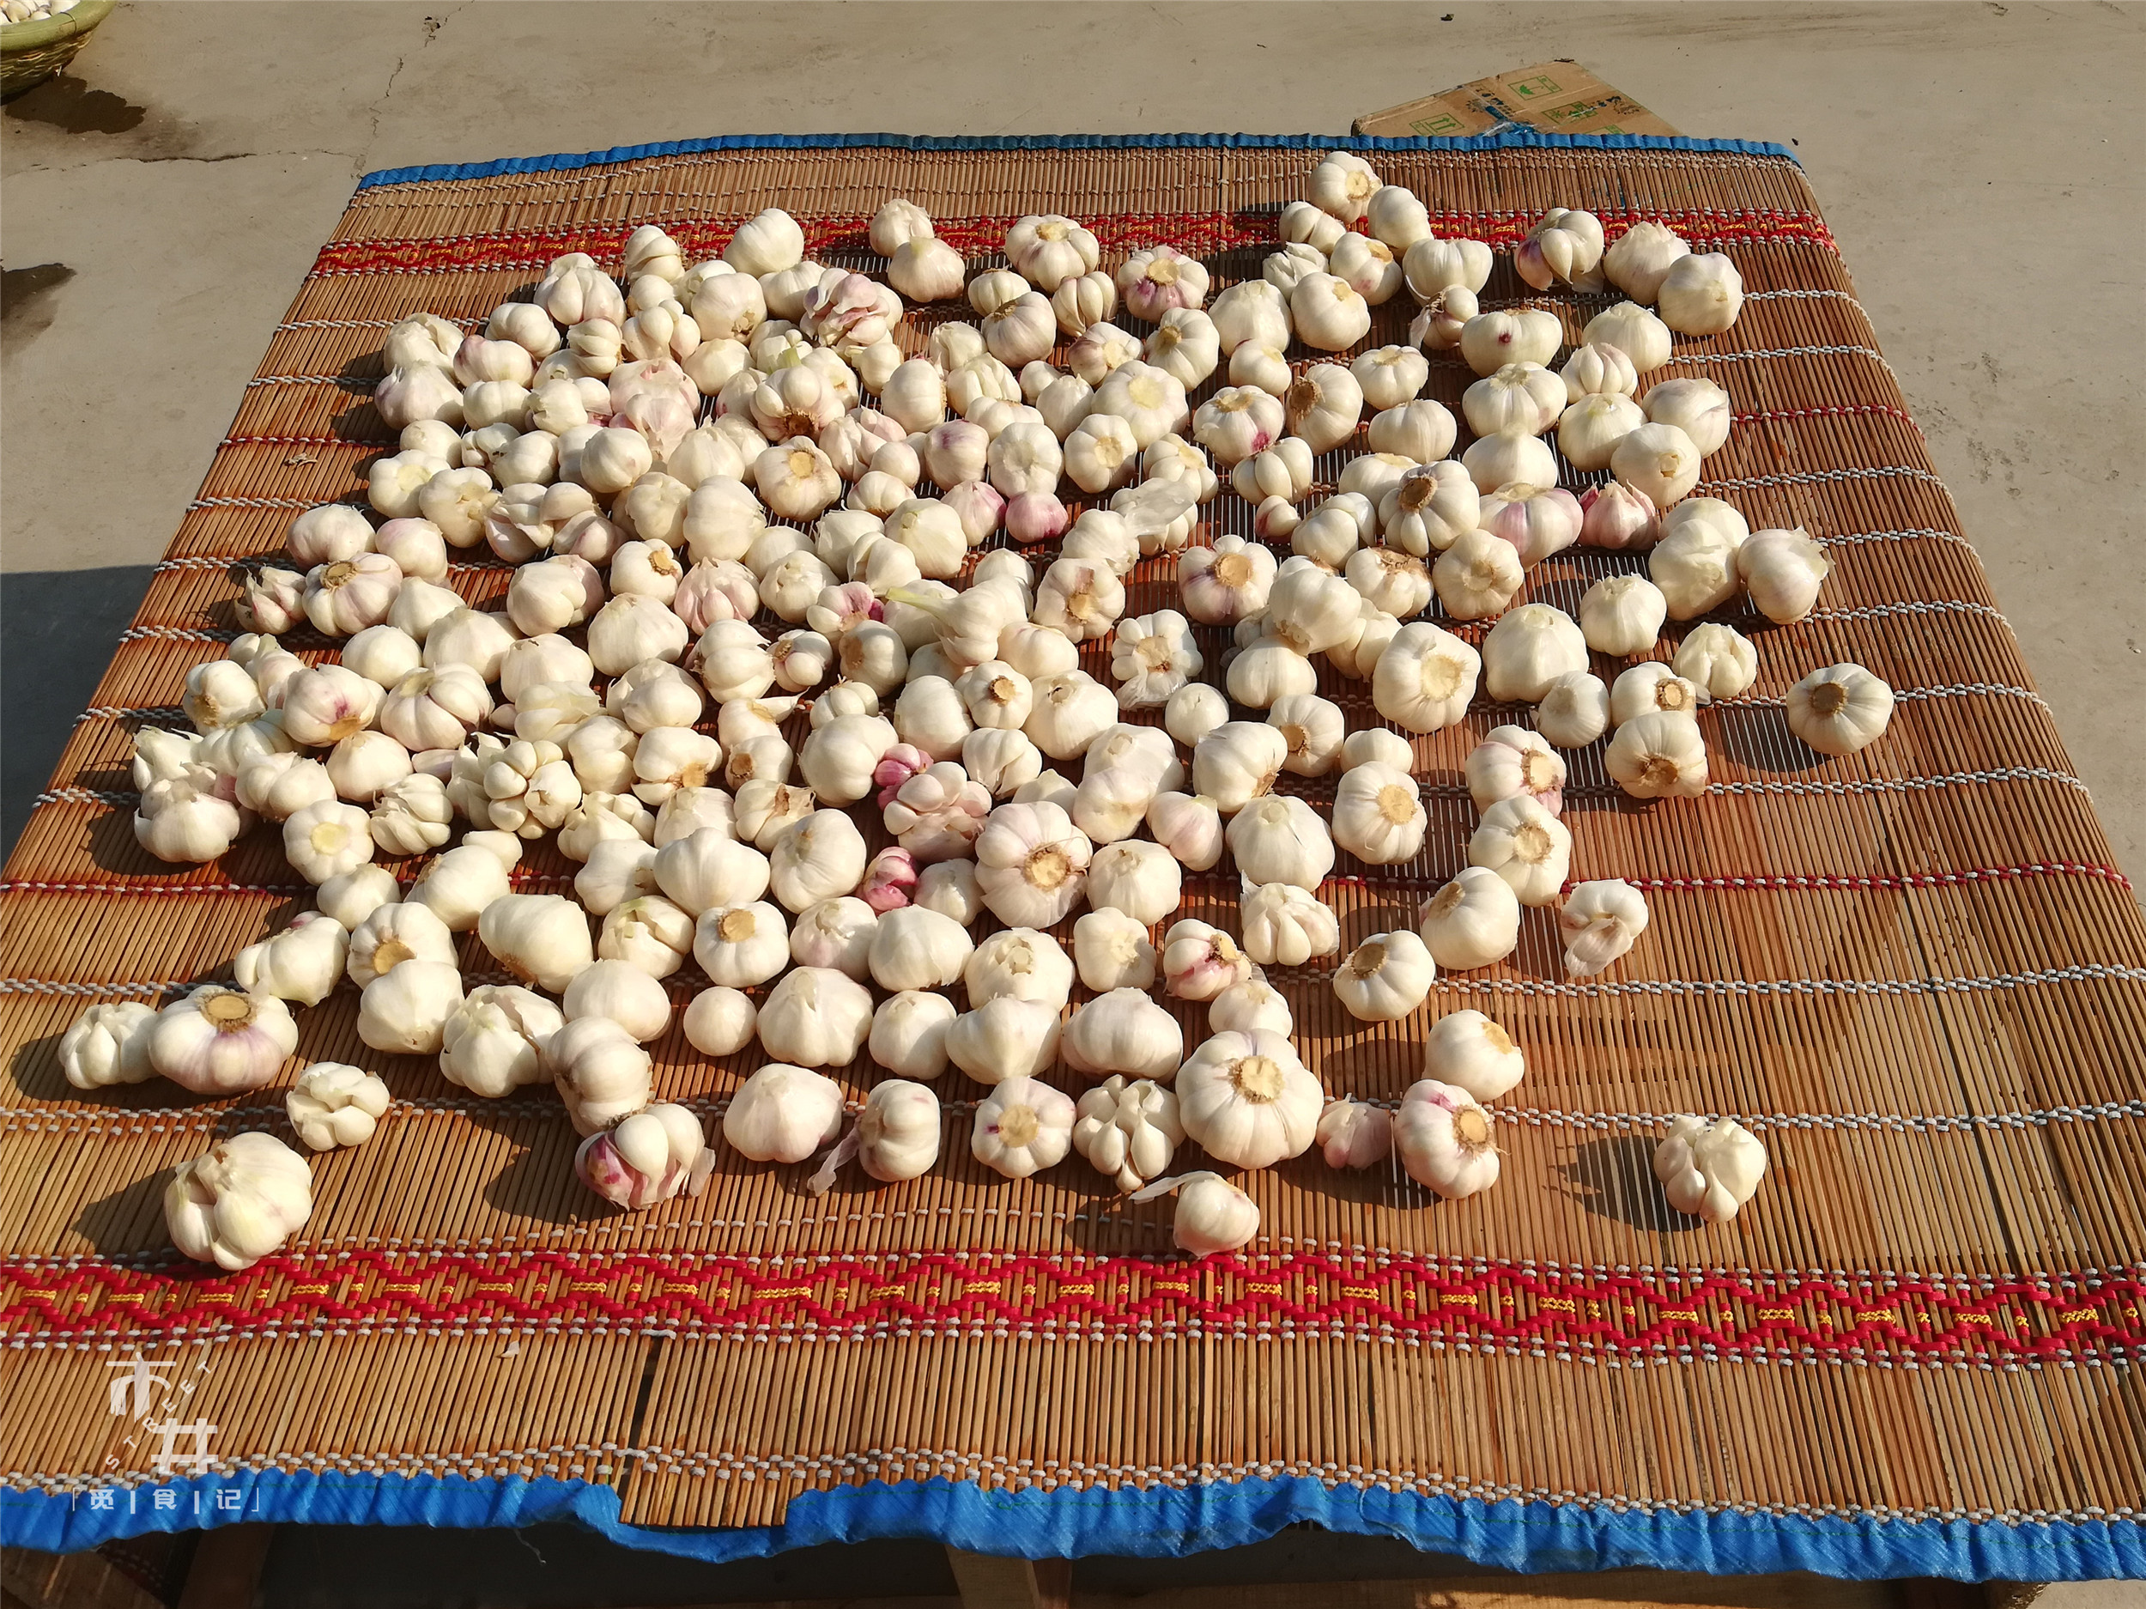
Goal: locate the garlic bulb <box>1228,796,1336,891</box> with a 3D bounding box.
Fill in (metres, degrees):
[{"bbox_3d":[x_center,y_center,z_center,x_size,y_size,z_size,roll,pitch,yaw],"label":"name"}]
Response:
[{"bbox_3d":[0.109,0.020,0.844,0.056,0.046,0.053,1,53,3],"label":"garlic bulb"}]

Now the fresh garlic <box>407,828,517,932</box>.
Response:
[{"bbox_3d":[-0.298,0.039,0.784,0.051,0.040,0.050,1,53,3],"label":"fresh garlic"}]

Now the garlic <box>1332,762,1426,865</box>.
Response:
[{"bbox_3d":[0.170,0.005,0.894,0.056,0.045,0.053,9,78,-11],"label":"garlic"}]

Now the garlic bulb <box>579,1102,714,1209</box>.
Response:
[{"bbox_3d":[-0.200,0.164,0.754,0.062,0.042,0.050,1,53,3],"label":"garlic bulb"}]

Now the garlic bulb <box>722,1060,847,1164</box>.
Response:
[{"bbox_3d":[-0.140,0.149,0.782,0.057,0.045,0.050,-5,56,7],"label":"garlic bulb"}]

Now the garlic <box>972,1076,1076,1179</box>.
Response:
[{"bbox_3d":[-0.023,0.151,0.756,0.049,0.039,0.049,1,53,3],"label":"garlic"}]

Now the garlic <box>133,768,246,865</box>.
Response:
[{"bbox_3d":[-0.483,0.007,0.881,0.055,0.047,0.055,1,53,3],"label":"garlic"}]

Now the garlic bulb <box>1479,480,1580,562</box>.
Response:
[{"bbox_3d":[0.255,-0.157,0.902,0.059,0.044,0.059,-14,30,22],"label":"garlic bulb"}]

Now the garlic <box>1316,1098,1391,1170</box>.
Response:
[{"bbox_3d":[0.135,0.159,0.779,0.037,0.031,0.034,0,51,0],"label":"garlic"}]

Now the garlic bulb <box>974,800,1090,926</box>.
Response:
[{"bbox_3d":[-0.019,0.028,0.763,0.055,0.055,0.061,1,53,3],"label":"garlic bulb"}]

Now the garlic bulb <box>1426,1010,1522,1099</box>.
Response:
[{"bbox_3d":[0.192,0.120,0.770,0.046,0.038,0.044,1,53,3],"label":"garlic bulb"}]

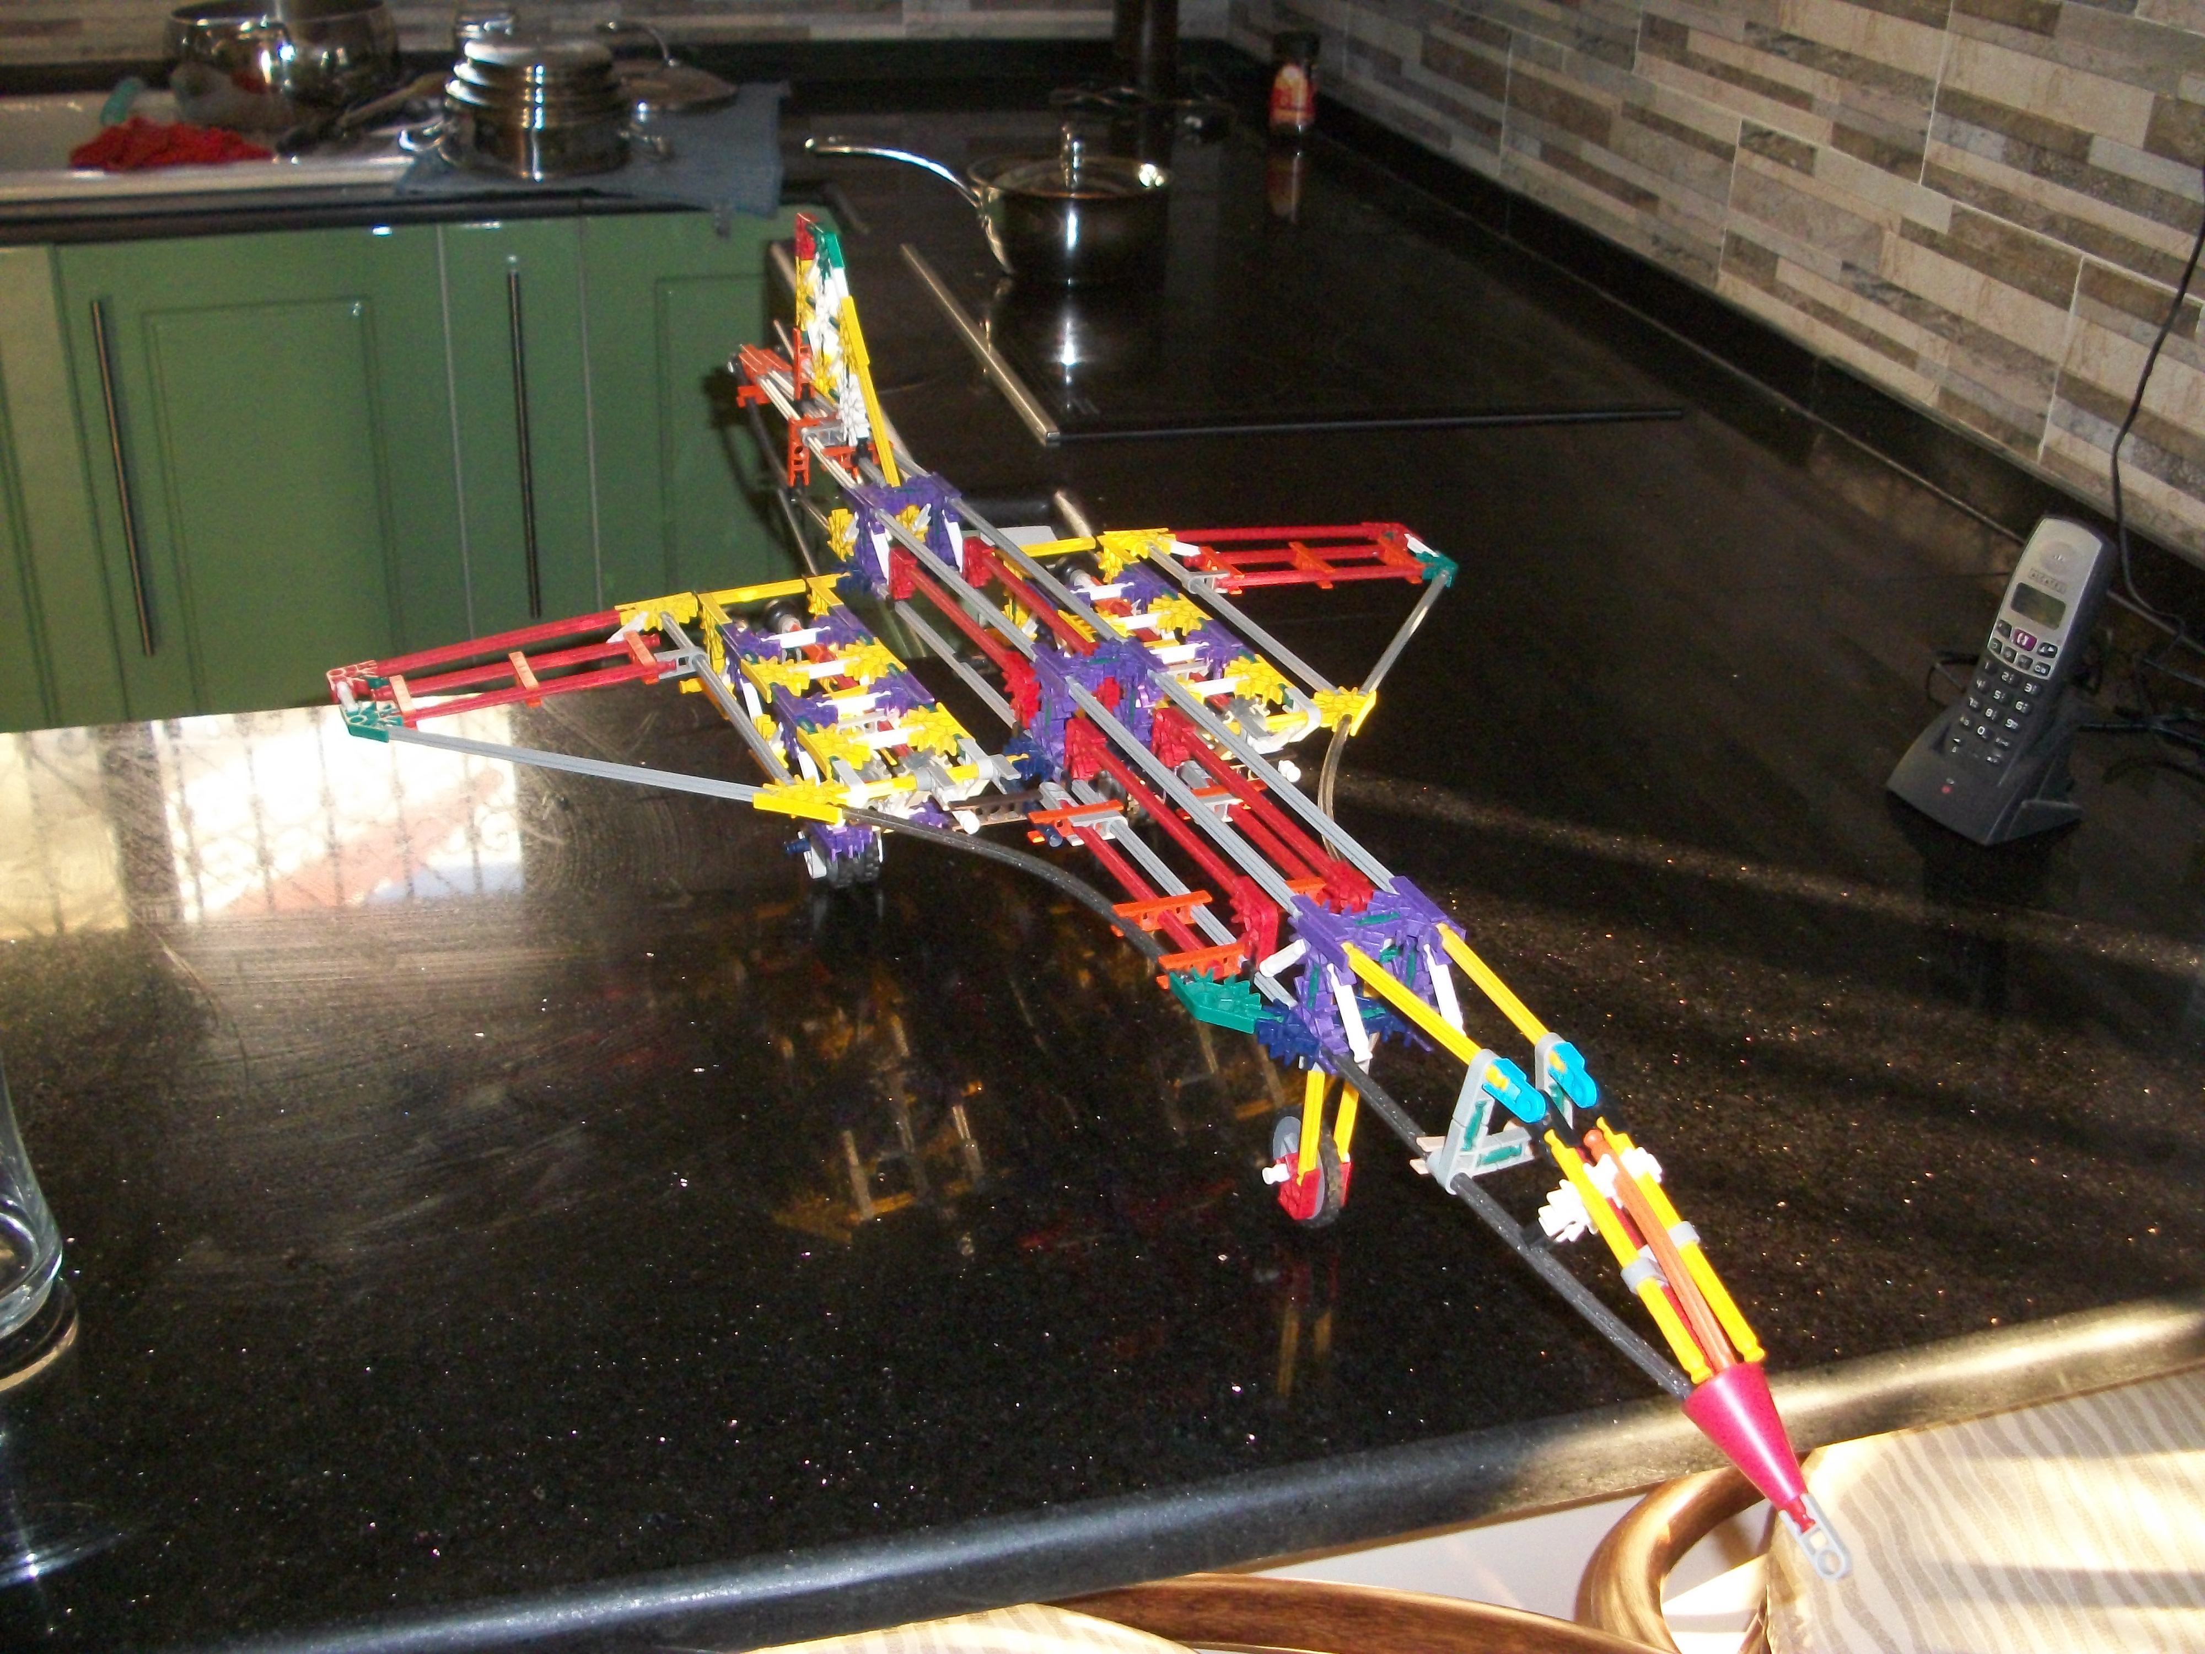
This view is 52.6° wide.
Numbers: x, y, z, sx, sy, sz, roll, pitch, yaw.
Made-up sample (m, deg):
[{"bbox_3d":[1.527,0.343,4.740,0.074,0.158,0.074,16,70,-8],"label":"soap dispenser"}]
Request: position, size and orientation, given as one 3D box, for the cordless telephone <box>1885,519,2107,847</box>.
[{"bbox_3d":[0.450,-0.078,1.093,0.075,0.154,0.071,-11,31,-24],"label":"cordless telephone"}]

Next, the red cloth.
[{"bbox_3d":[-0.959,-0.715,2.318,0.195,0.045,0.130,-5,29,-15],"label":"red cloth"}]

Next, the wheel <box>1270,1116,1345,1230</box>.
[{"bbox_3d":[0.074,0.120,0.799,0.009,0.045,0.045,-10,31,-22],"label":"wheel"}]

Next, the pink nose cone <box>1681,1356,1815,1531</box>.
[{"bbox_3d":[0.170,0.160,0.578,0.025,0.025,0.037,-10,50,-23],"label":"pink nose cone"}]

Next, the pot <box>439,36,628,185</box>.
[{"bbox_3d":[-0.592,-0.750,2.317,0.200,0.120,0.200,-5,29,-15],"label":"pot"}]

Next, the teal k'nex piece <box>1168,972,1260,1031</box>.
[{"bbox_3d":[0.040,0.058,0.737,0.022,0.006,0.036,-10,31,-22],"label":"teal k'nex piece"}]

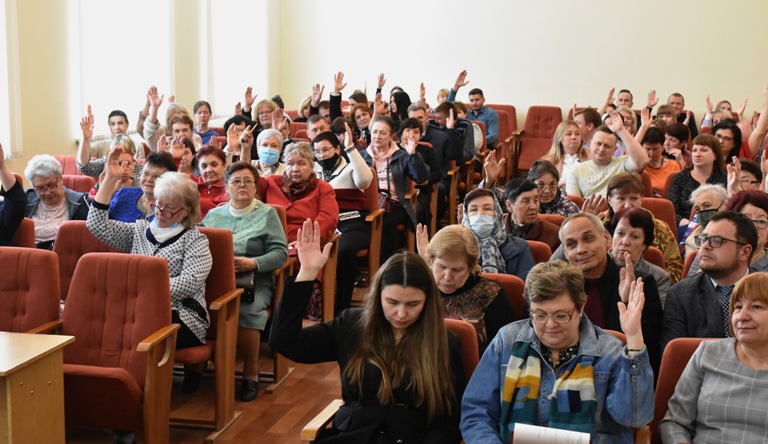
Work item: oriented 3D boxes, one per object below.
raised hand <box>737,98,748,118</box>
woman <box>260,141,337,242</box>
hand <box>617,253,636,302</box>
[{"bbox_3d":[3.289,-1.046,11.744,0.059,0.187,0.089,10,20,-46],"label":"raised hand"},{"bbox_3d":[-0.554,0.143,7.836,0.552,1.266,0.709,2,9,11],"label":"woman"},{"bbox_3d":[0.899,0.205,4.736,0.064,0.187,0.089,-7,9,-30],"label":"hand"}]

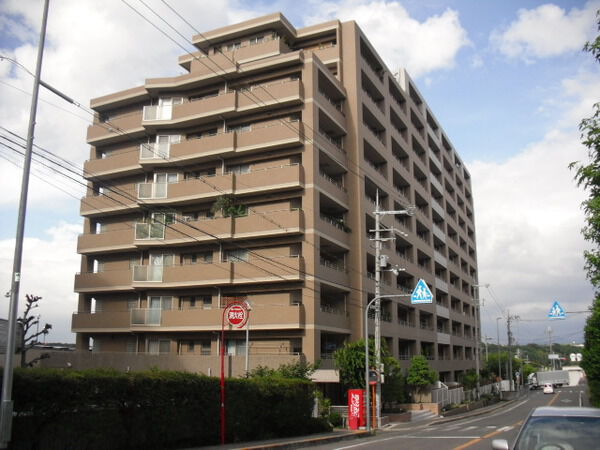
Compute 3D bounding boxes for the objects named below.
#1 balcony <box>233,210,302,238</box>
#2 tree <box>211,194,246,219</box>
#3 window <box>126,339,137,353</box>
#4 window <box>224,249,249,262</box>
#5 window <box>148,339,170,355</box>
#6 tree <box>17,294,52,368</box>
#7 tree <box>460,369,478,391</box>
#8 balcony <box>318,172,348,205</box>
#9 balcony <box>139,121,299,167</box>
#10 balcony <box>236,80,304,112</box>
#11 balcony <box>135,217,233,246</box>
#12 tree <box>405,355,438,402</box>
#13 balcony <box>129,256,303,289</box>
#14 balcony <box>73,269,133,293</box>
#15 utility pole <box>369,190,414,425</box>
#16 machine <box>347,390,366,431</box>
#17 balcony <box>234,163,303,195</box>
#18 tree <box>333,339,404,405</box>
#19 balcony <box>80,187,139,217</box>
[{"bbox_3d":[-1.794,0.123,38.117,4.600,1.420,1.600,-6,-14,24],"label":"balcony"},{"bbox_3d":[-4.640,-0.995,39.327,2.200,1.650,1.300,-6,-14,24],"label":"tree"},{"bbox_3d":[-11.715,8.424,42.228,0.850,1.150,0.150,-6,-14,24],"label":"window"},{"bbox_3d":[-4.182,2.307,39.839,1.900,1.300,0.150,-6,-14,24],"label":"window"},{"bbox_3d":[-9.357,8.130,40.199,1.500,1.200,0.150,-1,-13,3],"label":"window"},{"bbox_3d":[-12.480,5.681,28.454,1.750,4.900,1.700,0,-13,0],"label":"tree"},{"bbox_3d":[16.249,14.909,58.139,1.850,2.300,1.800,-6,-14,24],"label":"tree"},{"bbox_3d":[1.697,-2.219,41.762,1.500,1.500,5.500,-6,-14,24],"label":"balcony"},{"bbox_3d":[-5.349,-5.330,41.255,12.050,1.420,1.750,-6,-14,24],"label":"balcony"},{"bbox_3d":[-1.794,-8.231,40.030,4.600,1.420,1.600,-6,-14,24],"label":"balcony"},{"bbox_3d":[-7.484,0.539,40.427,7.300,1.470,1.850,-6,-14,24],"label":"balcony"},{"bbox_3d":[7.930,9.985,39.262,2.100,3.200,2.000,-6,-14,24],"label":"tree"},{"bbox_3d":[-5.349,3.151,39.315,12.050,1.420,1.750,-6,-14,24],"label":"balcony"},{"bbox_3d":[-13.213,4.112,43.082,5.650,1.450,1.600,-6,-14,24],"label":"balcony"},{"bbox_3d":[4.496,3.824,29.780,2.150,11.700,0.700,-4,-13,17],"label":"utility pole"},{"bbox_3d":[2.944,9.195,30.447,0.720,1.830,0.970,-6,-14,22],"label":"machine"},{"bbox_3d":[-1.818,-2.779,39.402,4.600,1.420,1.250,-6,-14,24],"label":"balcony"},{"bbox_3d":[3.787,8.287,33.495,4.000,4.000,3.600,-6,-14,24],"label":"tree"},{"bbox_3d":[-13.557,-1.547,44.851,5.900,1.450,1.300,-6,-14,24],"label":"balcony"}]

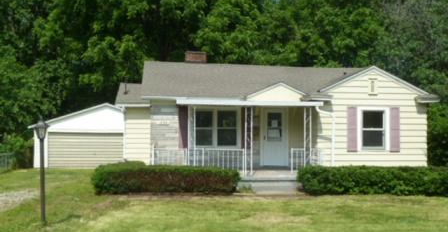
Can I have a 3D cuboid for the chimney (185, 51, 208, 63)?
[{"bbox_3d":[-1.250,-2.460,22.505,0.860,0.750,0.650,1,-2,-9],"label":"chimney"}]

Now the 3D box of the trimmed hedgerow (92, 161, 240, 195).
[{"bbox_3d":[-1.761,1.925,16.041,4.420,0.900,0.950,1,-2,-9],"label":"trimmed hedgerow"}]

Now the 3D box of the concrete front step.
[{"bbox_3d":[1.473,2.269,16.821,1.980,0.400,0.500,1,-2,-9],"label":"concrete front step"}]

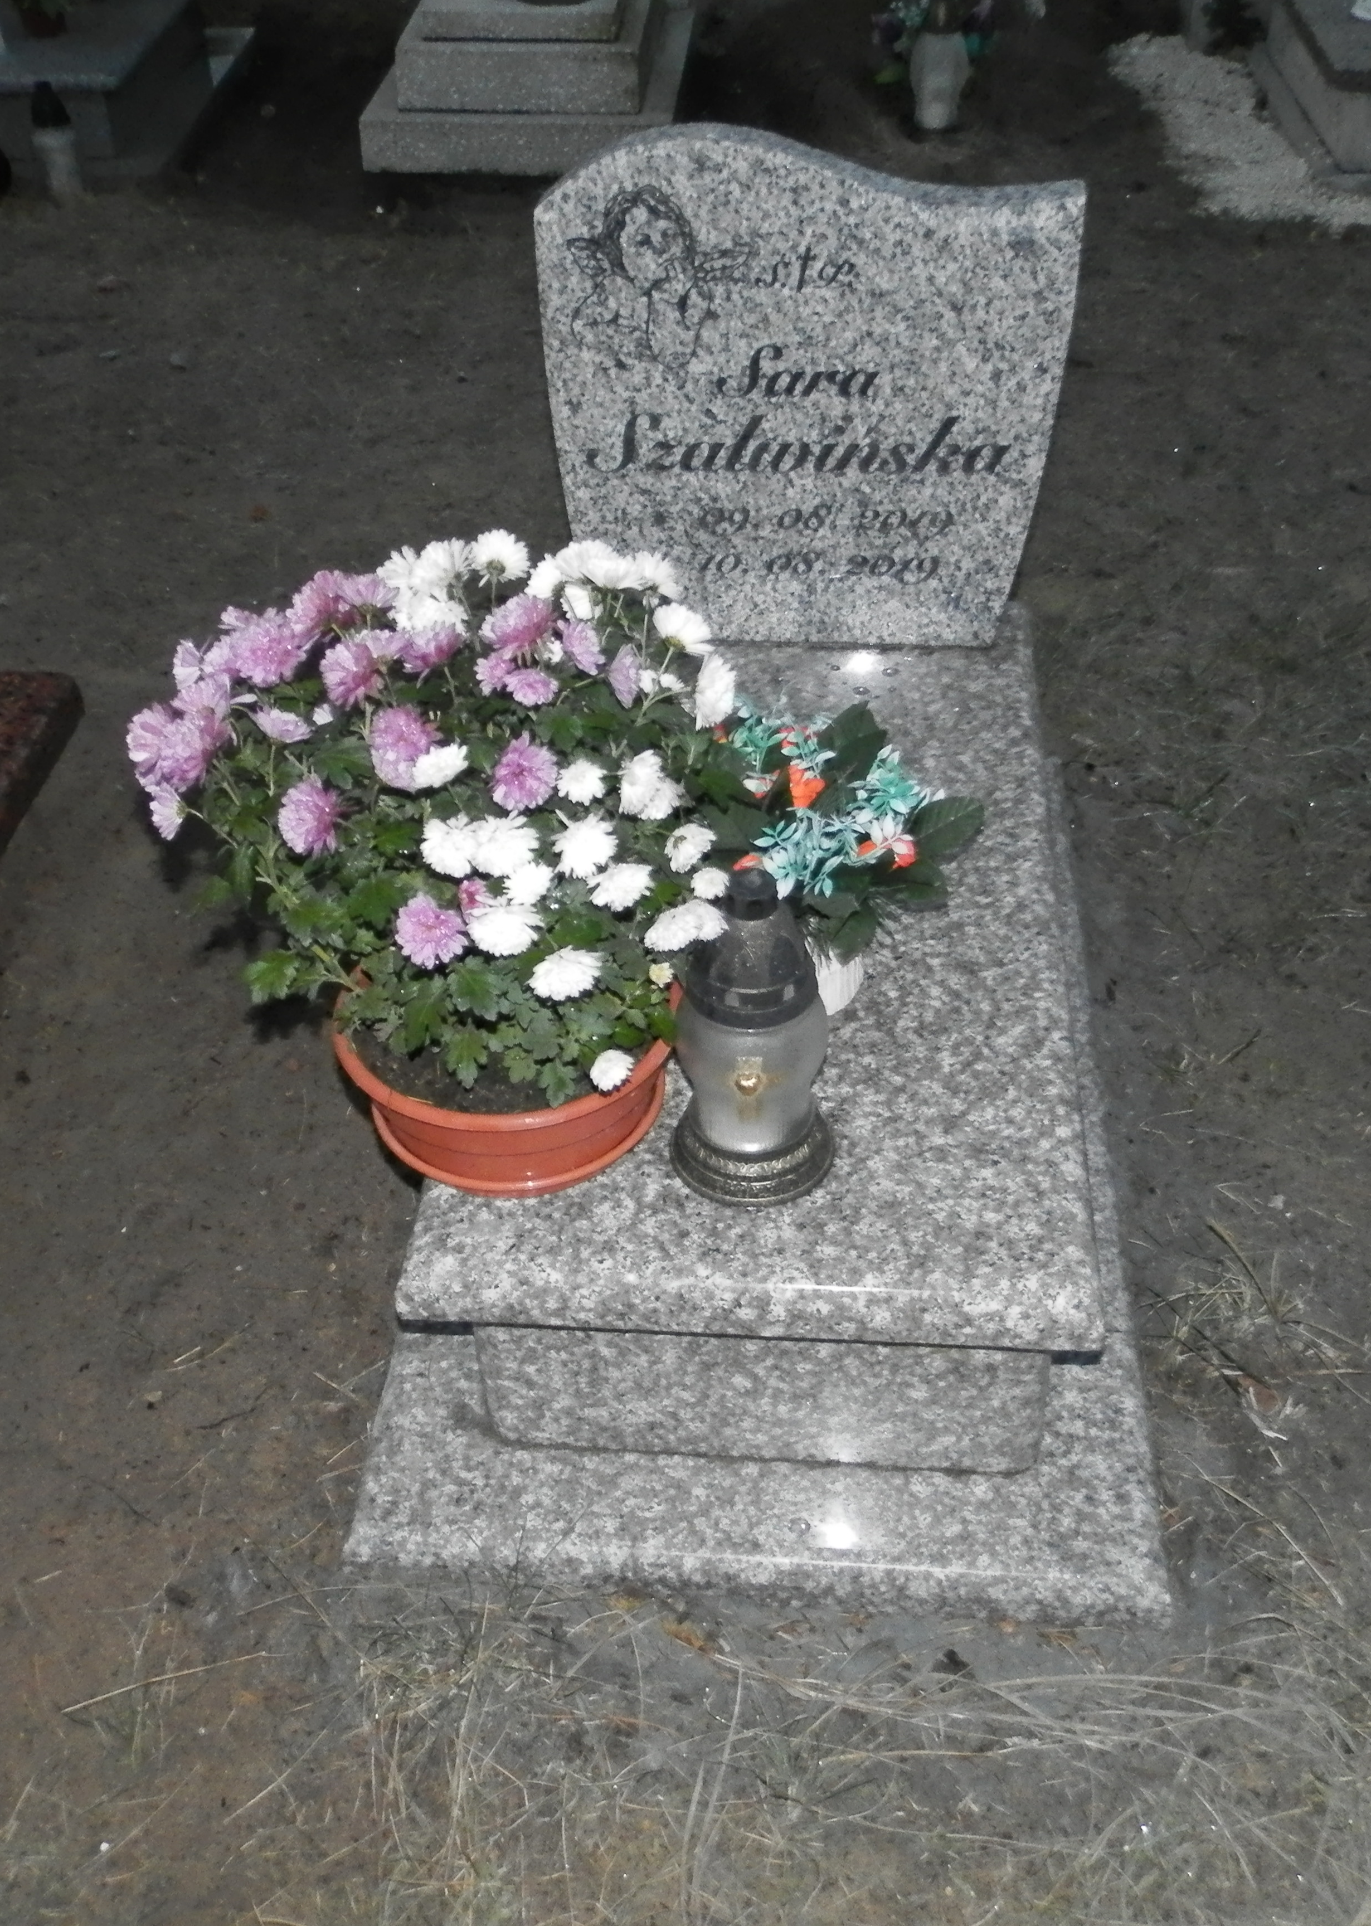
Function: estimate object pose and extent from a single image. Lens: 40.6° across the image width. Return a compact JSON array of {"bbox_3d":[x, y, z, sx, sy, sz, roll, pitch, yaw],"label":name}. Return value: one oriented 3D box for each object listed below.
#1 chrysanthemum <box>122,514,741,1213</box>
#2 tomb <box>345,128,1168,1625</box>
[{"bbox_3d":[-0.185,-0.085,1.464,0.454,0.456,0.435,2,37,6],"label":"chrysanthemum"},{"bbox_3d":[0.094,-0.201,1.721,0.640,0.822,1.253,2,37,6],"label":"tomb"}]

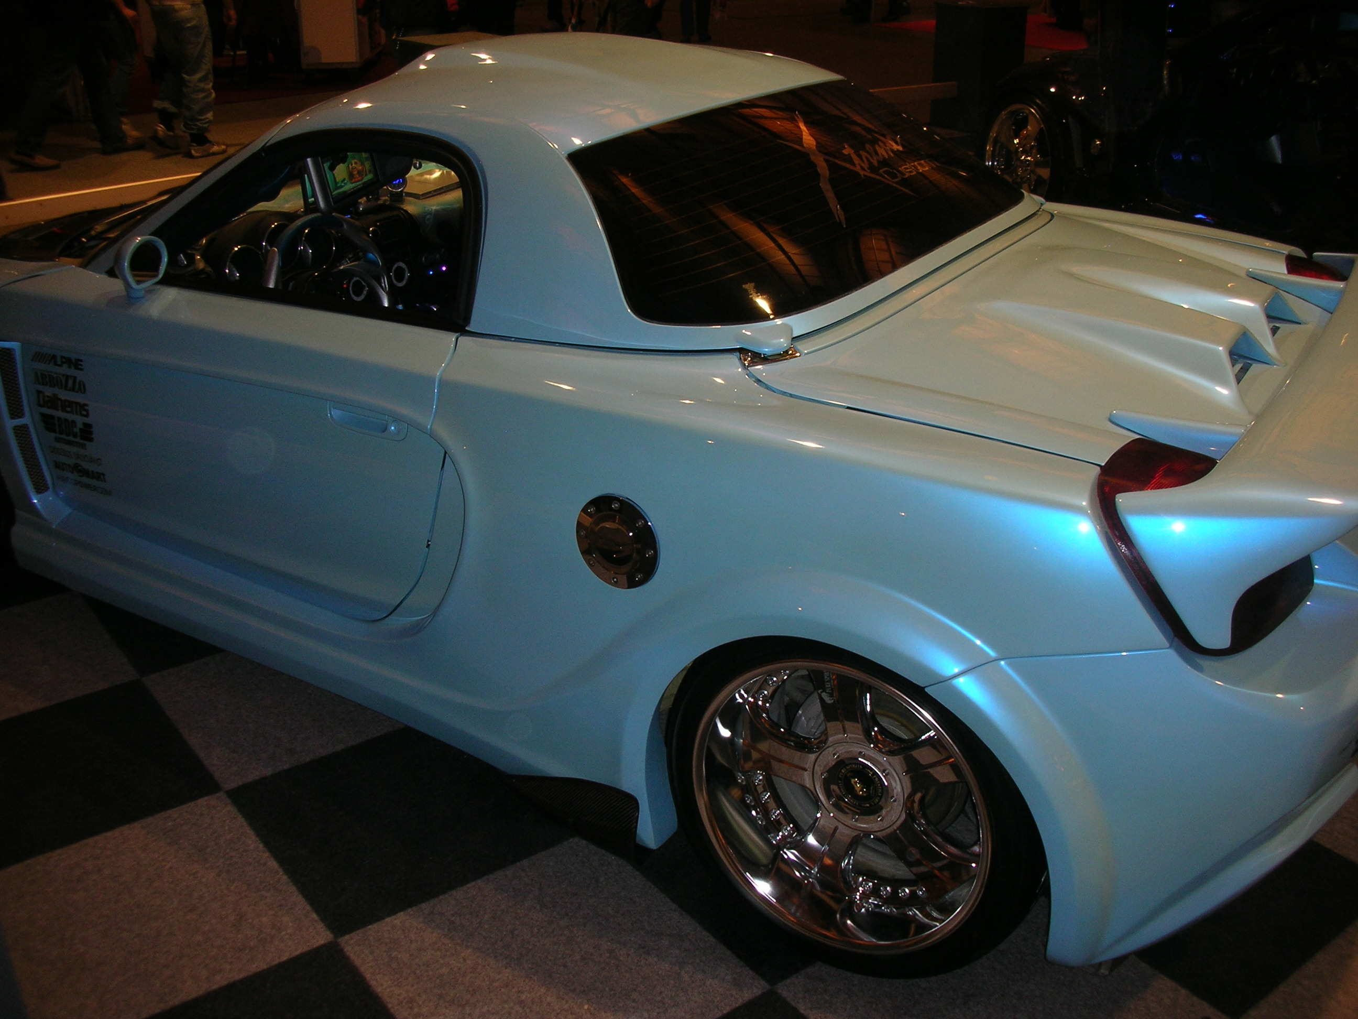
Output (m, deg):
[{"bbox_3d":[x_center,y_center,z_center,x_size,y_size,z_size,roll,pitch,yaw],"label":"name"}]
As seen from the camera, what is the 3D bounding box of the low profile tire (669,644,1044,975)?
[{"bbox_3d":[0.285,0.418,2.140,0.614,0.614,0.230,14,25,27],"label":"low profile tire"}]

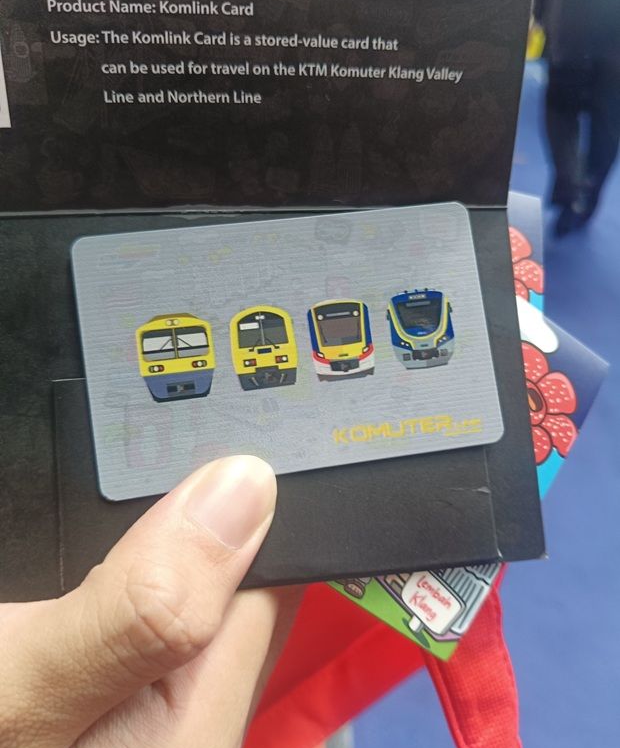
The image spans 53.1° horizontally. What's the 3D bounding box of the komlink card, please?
[{"bbox_3d":[-0.003,-0.007,0.131,0.086,0.001,0.054,-8,86,-9],"label":"komlink card"}]

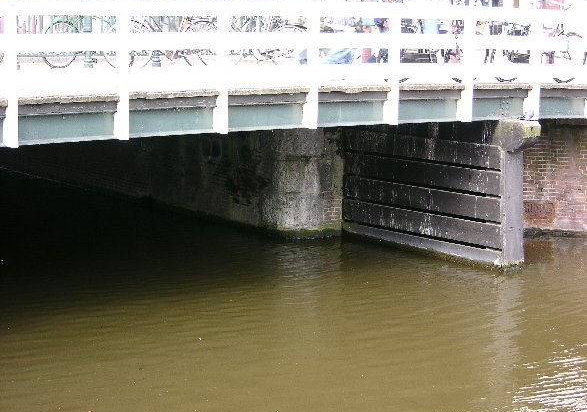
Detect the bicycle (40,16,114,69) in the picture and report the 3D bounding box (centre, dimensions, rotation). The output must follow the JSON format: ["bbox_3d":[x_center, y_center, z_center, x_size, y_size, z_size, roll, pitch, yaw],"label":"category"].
[{"bbox_3d":[-2.978,-2.584,20.628,1.800,1.080,0.580,-7,11,-40],"label":"bicycle"}]

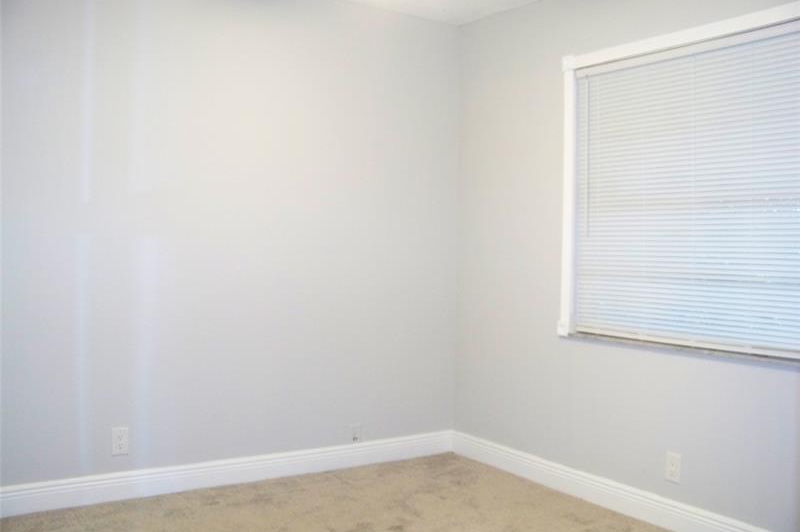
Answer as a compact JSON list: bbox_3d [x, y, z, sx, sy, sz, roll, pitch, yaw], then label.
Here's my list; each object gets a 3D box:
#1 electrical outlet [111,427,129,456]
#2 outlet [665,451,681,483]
[{"bbox_3d":[-1.209,0.755,3.290,0.070,0.115,0.010,1,1,-34],"label":"electrical outlet"},{"bbox_3d":[1.109,0.819,3.100,0.010,0.115,0.070,1,1,-34],"label":"outlet"}]

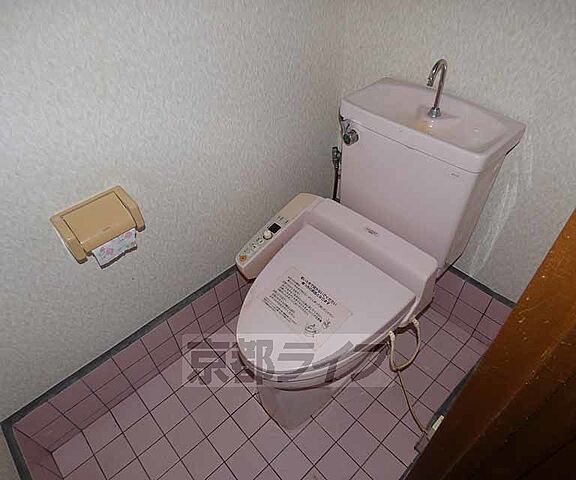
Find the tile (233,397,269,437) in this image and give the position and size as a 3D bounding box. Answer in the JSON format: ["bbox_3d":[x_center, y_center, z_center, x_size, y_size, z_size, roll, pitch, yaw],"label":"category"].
[{"bbox_3d":[-0.125,0.608,1.191,0.098,0.010,0.100,-34,50,-28],"label":"tile"}]

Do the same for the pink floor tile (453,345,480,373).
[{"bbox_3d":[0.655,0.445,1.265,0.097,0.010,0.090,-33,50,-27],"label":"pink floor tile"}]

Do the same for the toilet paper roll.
[{"bbox_3d":[-0.434,-0.003,0.857,0.114,0.100,0.100,-34,50,-28],"label":"toilet paper roll"}]

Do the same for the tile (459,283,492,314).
[{"bbox_3d":[0.676,0.211,1.246,0.010,0.097,0.097,-33,50,-27],"label":"tile"}]

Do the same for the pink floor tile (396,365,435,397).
[{"bbox_3d":[0.446,0.497,1.226,0.097,0.010,0.097,-33,50,-27],"label":"pink floor tile"}]

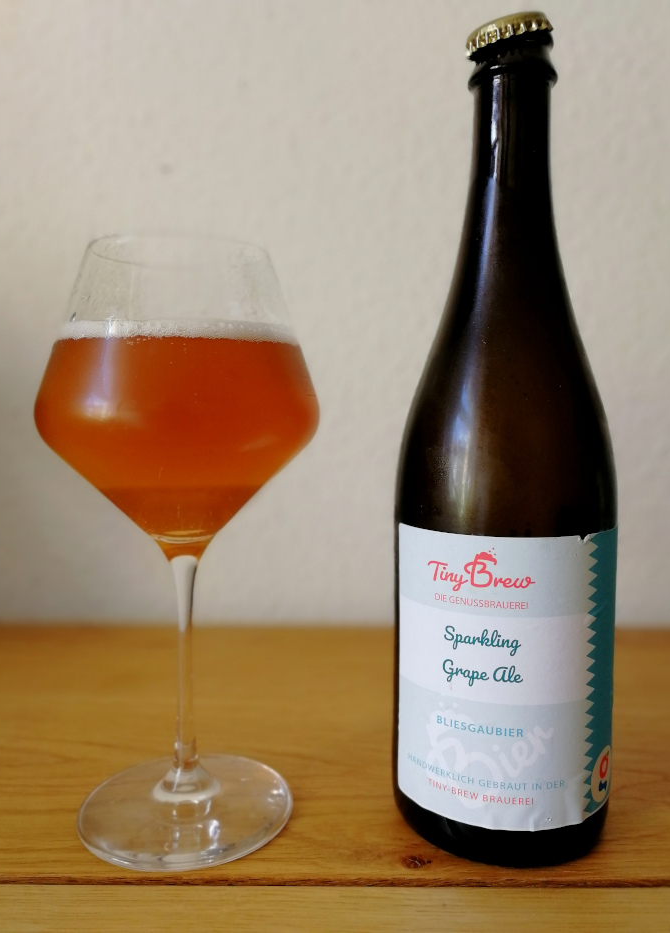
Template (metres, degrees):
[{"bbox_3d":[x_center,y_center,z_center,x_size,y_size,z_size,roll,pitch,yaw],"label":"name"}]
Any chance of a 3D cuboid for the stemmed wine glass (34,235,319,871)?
[{"bbox_3d":[-0.058,0.028,0.281,0.104,0.217,0.104,0,5,0],"label":"stemmed wine glass"}]

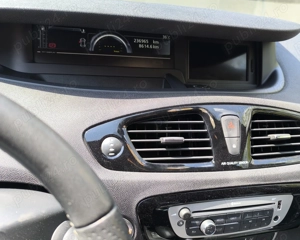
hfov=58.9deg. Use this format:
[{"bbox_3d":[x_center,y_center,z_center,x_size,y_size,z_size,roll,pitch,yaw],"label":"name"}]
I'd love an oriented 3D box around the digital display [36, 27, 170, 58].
[{"bbox_3d":[-0.080,-0.145,0.504,0.248,0.048,0.015,0,12,-14],"label":"digital display"}]

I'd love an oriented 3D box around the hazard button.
[{"bbox_3d":[0.121,0.010,0.404,0.028,0.034,0.012,0,0,-14],"label":"hazard button"}]

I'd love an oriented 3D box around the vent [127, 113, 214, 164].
[{"bbox_3d":[0.027,0.026,0.385,0.126,0.071,0.025,0,2,-14],"label":"vent"}]

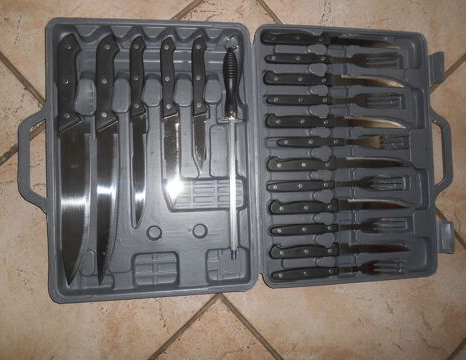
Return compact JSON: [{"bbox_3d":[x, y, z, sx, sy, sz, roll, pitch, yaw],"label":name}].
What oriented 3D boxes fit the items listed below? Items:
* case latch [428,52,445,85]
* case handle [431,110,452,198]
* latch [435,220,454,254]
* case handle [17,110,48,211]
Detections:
[{"bbox_3d":[0.314,-0.173,0.562,0.026,0.012,0.050,-2,89,-9],"label":"case latch"},{"bbox_3d":[0.318,-0.041,0.555,0.032,0.014,0.137,-2,89,-9],"label":"case handle"},{"bbox_3d":[0.324,0.088,0.556,0.030,0.012,0.050,-2,89,-9],"label":"latch"},{"bbox_3d":[-0.255,-0.024,0.465,0.036,0.014,0.134,-2,89,-9],"label":"case handle"}]

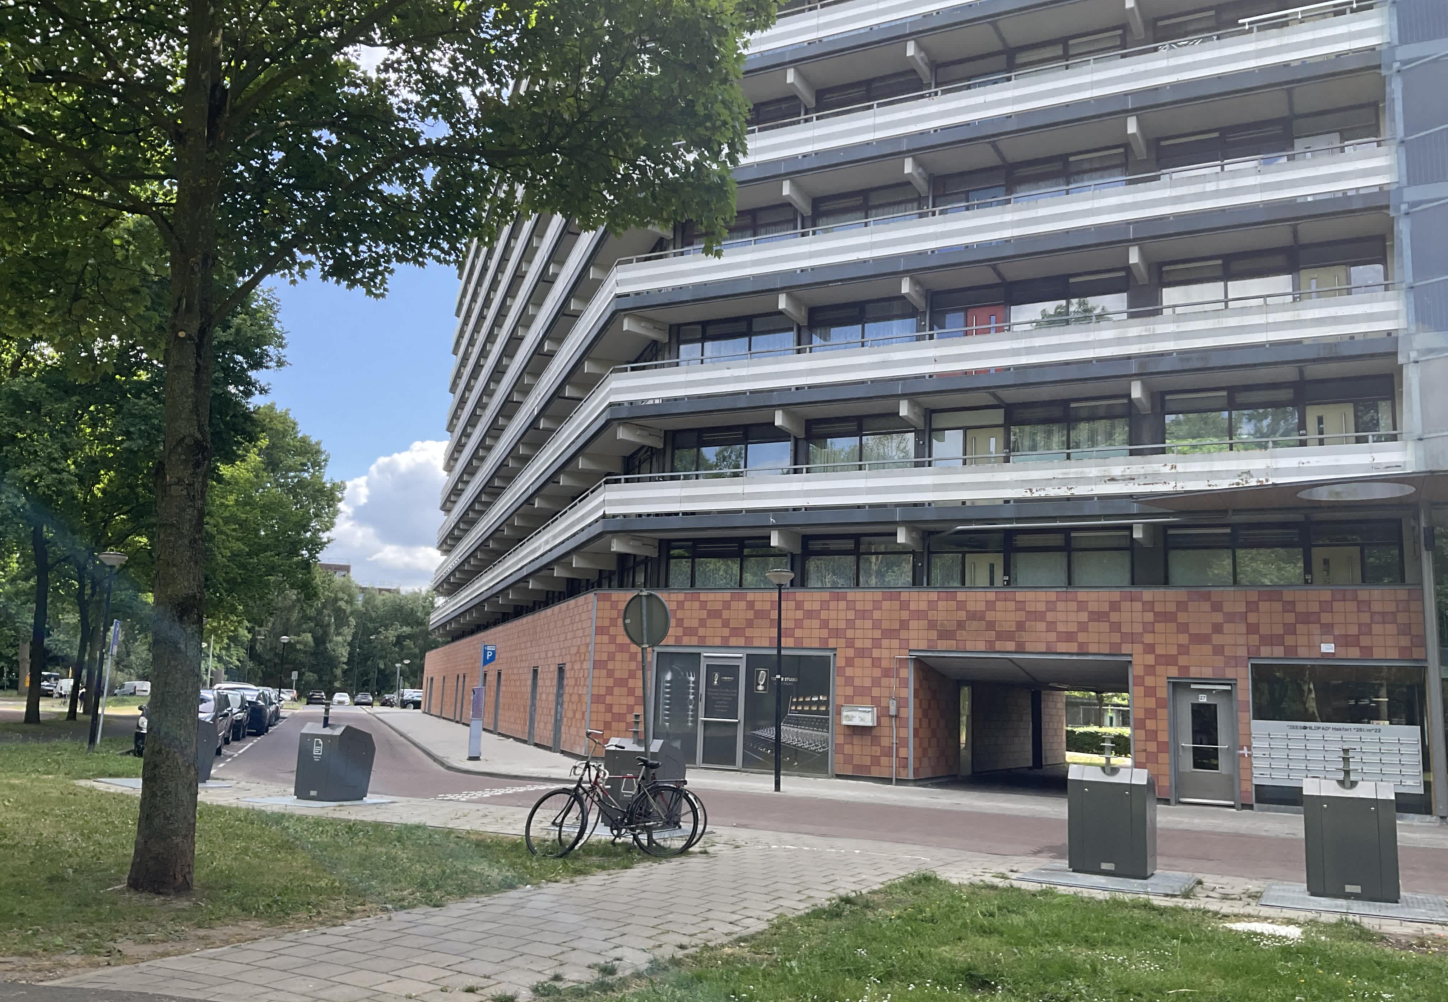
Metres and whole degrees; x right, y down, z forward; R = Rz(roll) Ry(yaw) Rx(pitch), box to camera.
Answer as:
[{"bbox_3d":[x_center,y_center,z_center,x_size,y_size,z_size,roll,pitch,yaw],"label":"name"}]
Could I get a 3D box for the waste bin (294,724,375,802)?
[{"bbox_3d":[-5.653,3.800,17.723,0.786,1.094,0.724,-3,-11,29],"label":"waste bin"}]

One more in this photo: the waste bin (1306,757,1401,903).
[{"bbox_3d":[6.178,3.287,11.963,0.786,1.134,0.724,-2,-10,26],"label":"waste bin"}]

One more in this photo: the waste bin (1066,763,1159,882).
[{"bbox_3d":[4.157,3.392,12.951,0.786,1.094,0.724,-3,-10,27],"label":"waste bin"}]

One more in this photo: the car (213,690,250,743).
[{"bbox_3d":[-14.218,5.906,33.702,1.730,1.450,4.150,5,-10,-17],"label":"car"}]

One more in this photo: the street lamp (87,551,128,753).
[{"bbox_3d":[-13.330,3.218,26.042,0.540,4.240,0.540,5,-10,-17],"label":"street lamp"}]

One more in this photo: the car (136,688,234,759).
[{"bbox_3d":[-12.046,4.947,27.328,1.730,1.450,4.150,5,-10,-17],"label":"car"}]

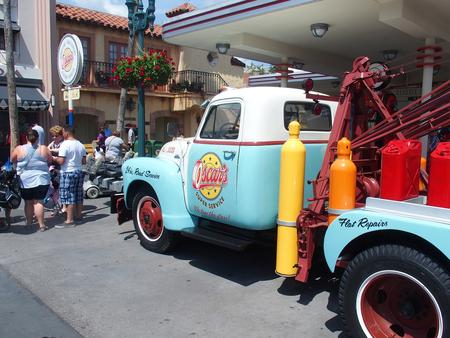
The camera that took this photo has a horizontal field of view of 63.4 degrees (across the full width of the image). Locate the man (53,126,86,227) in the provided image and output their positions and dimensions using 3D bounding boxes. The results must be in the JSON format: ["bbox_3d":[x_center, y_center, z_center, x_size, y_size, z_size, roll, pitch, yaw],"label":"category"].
[{"bbox_3d":[-2.604,0.125,6.112,0.420,1.670,0.520,6,8,36],"label":"man"}]

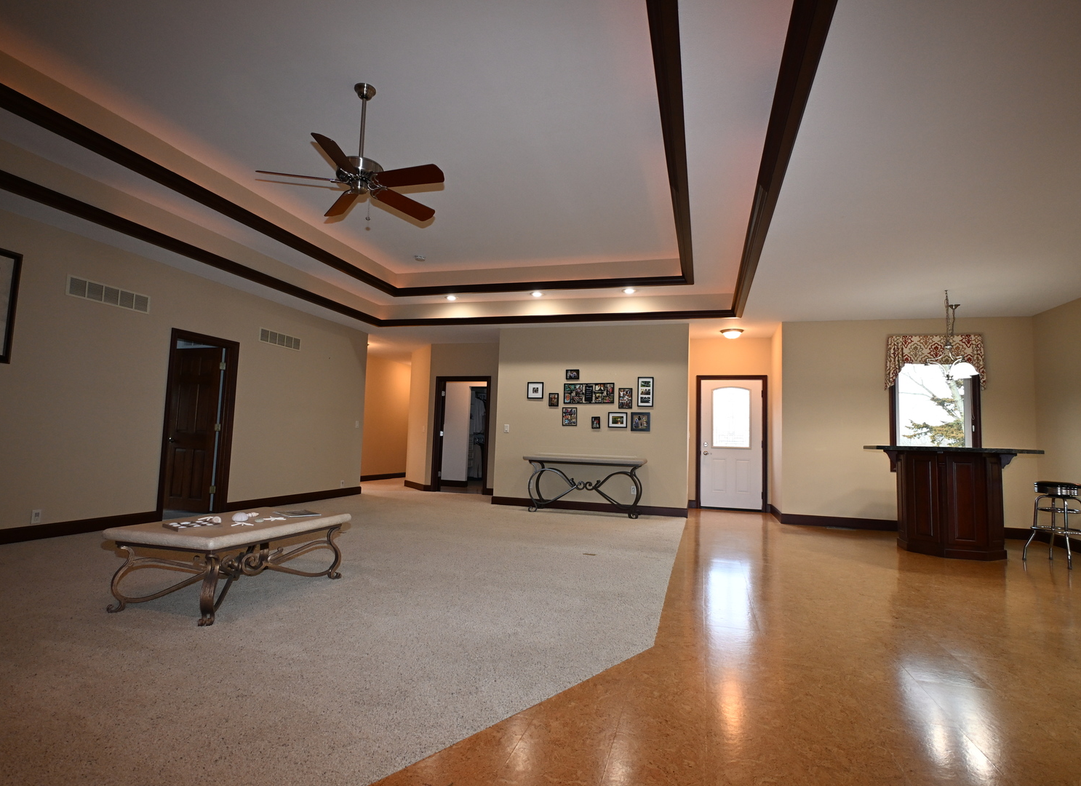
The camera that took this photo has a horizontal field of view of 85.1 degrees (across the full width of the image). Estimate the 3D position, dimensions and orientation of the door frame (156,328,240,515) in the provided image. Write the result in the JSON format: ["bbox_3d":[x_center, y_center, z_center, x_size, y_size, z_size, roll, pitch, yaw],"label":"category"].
[{"bbox_3d":[-4.031,0.379,6.934,0.144,2.118,0.980,1,-5,16],"label":"door frame"}]

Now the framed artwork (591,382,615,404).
[{"bbox_3d":[0.926,0.009,8.705,0.345,0.310,0.030,1,-5,15],"label":"framed artwork"}]

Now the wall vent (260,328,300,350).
[{"bbox_3d":[-3.515,-0.721,8.009,0.025,0.180,0.810,1,-5,15],"label":"wall vent"}]

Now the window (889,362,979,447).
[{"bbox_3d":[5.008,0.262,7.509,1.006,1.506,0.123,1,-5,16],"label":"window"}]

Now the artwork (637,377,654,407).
[{"bbox_3d":[1.527,-0.013,8.550,0.230,0.435,0.030,1,-5,15],"label":"artwork"}]

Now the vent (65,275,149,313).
[{"bbox_3d":[-4.272,-0.966,5.868,0.026,0.190,0.835,1,-5,16],"label":"vent"}]

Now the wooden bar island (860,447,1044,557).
[{"bbox_3d":[4.208,1.099,6.062,1.420,1.055,1.400,1,-5,15],"label":"wooden bar island"}]

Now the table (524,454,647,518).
[{"bbox_3d":[0.616,1.298,8.342,1.643,0.799,0.534,1,-5,16],"label":"table"}]

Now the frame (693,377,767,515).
[{"bbox_3d":[3.043,0.790,9.395,1.078,2.128,0.144,1,-5,16],"label":"frame"}]

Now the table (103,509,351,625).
[{"bbox_3d":[-1.845,1.005,3.642,0.700,0.437,1.250,1,-5,15],"label":"table"}]

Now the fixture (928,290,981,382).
[{"bbox_3d":[4.303,-0.607,6.234,0.560,0.965,0.560,1,-5,15],"label":"fixture"}]

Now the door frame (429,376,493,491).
[{"bbox_3d":[-1.425,0.766,10.781,1.089,2.108,0.144,1,-5,16],"label":"door frame"}]

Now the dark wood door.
[{"bbox_3d":[-4.378,0.438,7.396,0.813,2.030,0.046,1,-5,16],"label":"dark wood door"}]

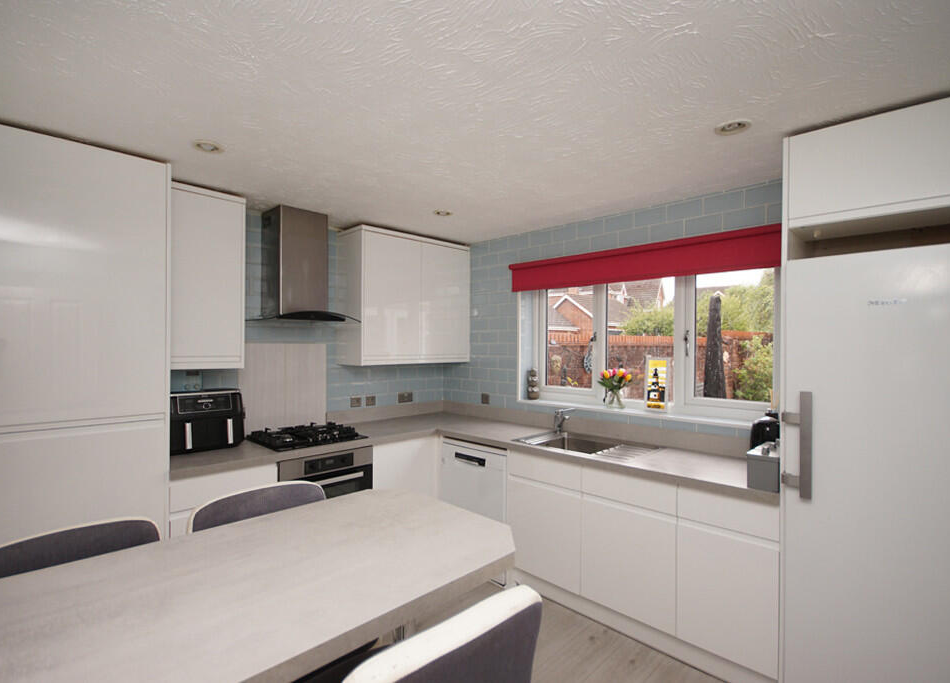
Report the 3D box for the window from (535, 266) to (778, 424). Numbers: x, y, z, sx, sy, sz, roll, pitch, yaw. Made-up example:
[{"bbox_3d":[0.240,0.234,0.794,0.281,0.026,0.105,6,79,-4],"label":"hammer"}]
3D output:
[{"bbox_3d":[1.096,-0.040,2.870,1.670,0.940,0.070,0,0,41],"label":"window"}]

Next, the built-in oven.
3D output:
[{"bbox_3d":[-1.059,0.974,2.754,0.592,0.595,0.560,1,-1,-42],"label":"built-in oven"}]

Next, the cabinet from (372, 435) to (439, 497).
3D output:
[{"bbox_3d":[-0.652,1.041,3.094,0.570,0.720,0.530,0,0,45],"label":"cabinet"}]

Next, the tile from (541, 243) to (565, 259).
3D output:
[{"bbox_3d":[0.567,-0.657,3.128,0.196,0.099,0.010,0,0,41],"label":"tile"}]

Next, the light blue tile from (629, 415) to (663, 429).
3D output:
[{"bbox_3d":[1.066,0.497,2.686,0.197,0.085,0.010,0,0,41],"label":"light blue tile"}]

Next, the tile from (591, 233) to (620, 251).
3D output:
[{"bbox_3d":[0.876,-0.670,2.885,0.200,0.102,0.009,0,-1,42],"label":"tile"}]

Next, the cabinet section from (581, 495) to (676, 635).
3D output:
[{"bbox_3d":[0.777,1.115,2.188,0.494,0.560,0.020,0,0,41],"label":"cabinet section"}]

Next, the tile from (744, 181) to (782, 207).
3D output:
[{"bbox_3d":[1.556,-0.780,2.274,0.200,0.102,0.009,0,-1,42],"label":"tile"}]

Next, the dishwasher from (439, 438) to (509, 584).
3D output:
[{"bbox_3d":[0.180,1.132,3.144,0.598,0.845,0.590,0,-1,42],"label":"dishwasher"}]

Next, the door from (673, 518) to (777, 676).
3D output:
[{"bbox_3d":[1.121,1.131,1.915,0.398,0.557,0.022,0,-1,42],"label":"door"}]

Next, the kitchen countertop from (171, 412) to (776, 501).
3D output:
[{"bbox_3d":[-0.106,0.651,2.316,2.720,0.045,2.315,0,-1,45],"label":"kitchen countertop"}]

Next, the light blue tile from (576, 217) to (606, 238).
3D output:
[{"bbox_3d":[0.804,-0.774,2.951,0.200,0.102,0.009,0,-1,42],"label":"light blue tile"}]

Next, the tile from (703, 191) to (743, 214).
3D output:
[{"bbox_3d":[1.406,-0.779,2.410,0.200,0.102,0.009,0,-1,42],"label":"tile"}]

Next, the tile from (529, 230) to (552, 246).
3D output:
[{"bbox_3d":[0.502,-0.786,3.244,0.202,0.104,0.010,0,-1,42],"label":"tile"}]

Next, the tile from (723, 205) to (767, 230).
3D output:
[{"bbox_3d":[1.478,-0.674,2.343,0.200,0.102,0.009,0,-1,42],"label":"tile"}]

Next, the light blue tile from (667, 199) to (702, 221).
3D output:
[{"bbox_3d":[1.245,-0.773,2.534,0.201,0.099,0.010,0,0,41],"label":"light blue tile"}]

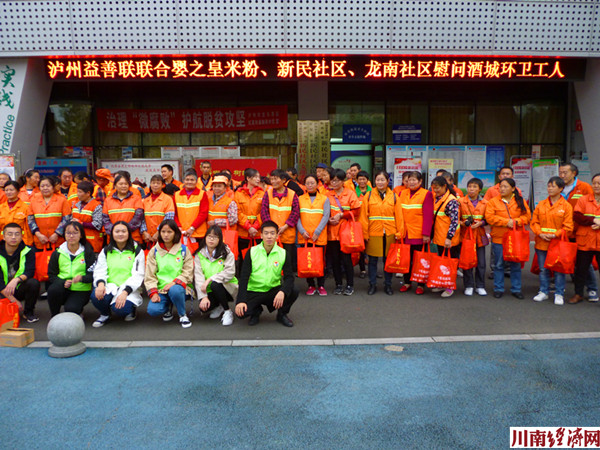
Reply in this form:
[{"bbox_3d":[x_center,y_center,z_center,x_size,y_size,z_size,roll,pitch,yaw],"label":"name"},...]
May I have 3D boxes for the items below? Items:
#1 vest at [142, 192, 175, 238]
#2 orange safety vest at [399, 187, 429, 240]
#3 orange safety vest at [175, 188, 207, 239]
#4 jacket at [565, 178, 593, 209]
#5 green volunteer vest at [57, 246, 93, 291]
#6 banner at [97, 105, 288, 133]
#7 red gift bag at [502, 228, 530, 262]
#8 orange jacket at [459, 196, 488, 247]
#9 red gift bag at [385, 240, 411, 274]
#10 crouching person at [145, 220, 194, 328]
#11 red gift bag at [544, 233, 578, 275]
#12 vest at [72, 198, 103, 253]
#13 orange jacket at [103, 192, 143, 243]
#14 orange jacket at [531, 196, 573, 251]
[{"bbox_3d":[-1.840,-0.109,6.310,0.400,0.651,0.290,-1,4,-10],"label":"vest"},{"bbox_3d":[1.505,-0.150,6.407,0.400,0.714,0.300,2,5,20],"label":"orange safety vest"},{"bbox_3d":[-1.433,-0.151,6.380,0.440,0.660,0.290,-1,5,-6],"label":"orange safety vest"},{"bbox_3d":[3.719,-0.288,6.504,0.500,0.680,0.320,3,7,30],"label":"jacket"},{"bbox_3d":[-2.488,0.475,5.355,0.380,0.500,0.260,-1,6,-10],"label":"green volunteer vest"},{"bbox_3d":[-2.679,-2.642,12.095,4.850,0.570,0.050,0,6,0],"label":"banner"},{"bbox_3d":[2.704,0.244,6.076,0.330,0.460,0.140,1,6,5],"label":"red gift bag"},{"bbox_3d":[2.281,-0.033,6.379,0.410,0.690,0.270,1,6,8],"label":"orange jacket"},{"bbox_3d":[1.246,0.413,6.200,0.320,0.457,0.120,1,5,12],"label":"red gift bag"},{"bbox_3d":[-1.419,0.500,5.278,0.520,1.060,0.650,-1,6,-6],"label":"crouching person"},{"bbox_3d":[3.165,0.358,5.896,0.350,0.470,0.140,2,6,15],"label":"red gift bag"},{"bbox_3d":[-2.723,0.002,6.219,0.350,0.707,0.280,0,4,3],"label":"vest"},{"bbox_3d":[-2.313,-0.092,6.360,0.540,0.660,0.320,-1,5,-9],"label":"orange jacket"},{"bbox_3d":[3.057,-0.017,5.886,0.470,0.681,0.340,3,5,30],"label":"orange jacket"}]

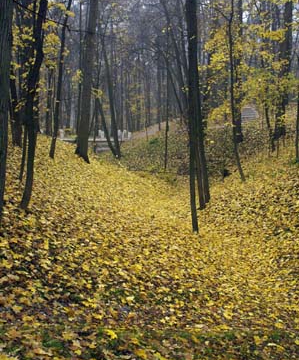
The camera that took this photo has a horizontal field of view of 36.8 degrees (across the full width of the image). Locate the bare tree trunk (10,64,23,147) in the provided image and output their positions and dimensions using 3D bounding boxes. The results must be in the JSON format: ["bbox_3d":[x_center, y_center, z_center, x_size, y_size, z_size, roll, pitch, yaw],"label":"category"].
[{"bbox_3d":[-4.136,-2.320,14.000,0.340,2.650,0.340,0,2,0],"label":"bare tree trunk"}]

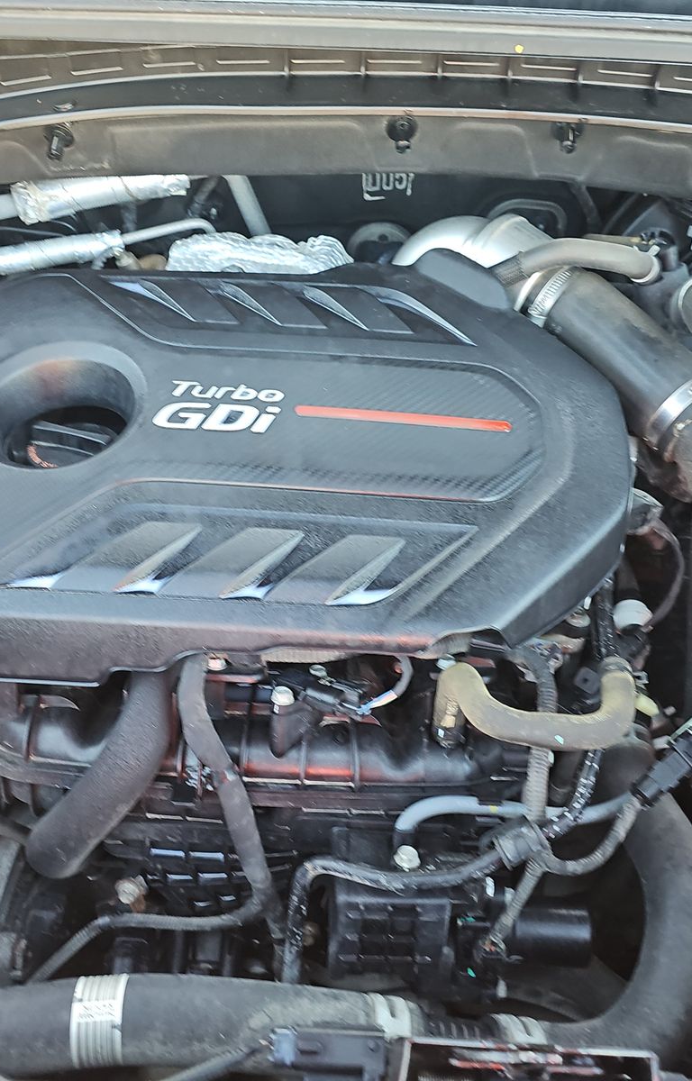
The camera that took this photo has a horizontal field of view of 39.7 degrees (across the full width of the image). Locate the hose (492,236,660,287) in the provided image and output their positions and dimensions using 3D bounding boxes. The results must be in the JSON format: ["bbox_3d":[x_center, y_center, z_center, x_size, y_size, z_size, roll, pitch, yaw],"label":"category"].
[{"bbox_3d":[0.178,-0.217,0.741,0.123,0.036,0.035,3,52,0],"label":"hose"}]

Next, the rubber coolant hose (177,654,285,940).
[{"bbox_3d":[-0.074,0.185,0.670,0.084,0.202,0.128,3,52,0],"label":"rubber coolant hose"}]

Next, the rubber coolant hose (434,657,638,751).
[{"bbox_3d":[0.125,0.112,0.628,0.138,0.054,0.048,3,52,0],"label":"rubber coolant hose"}]

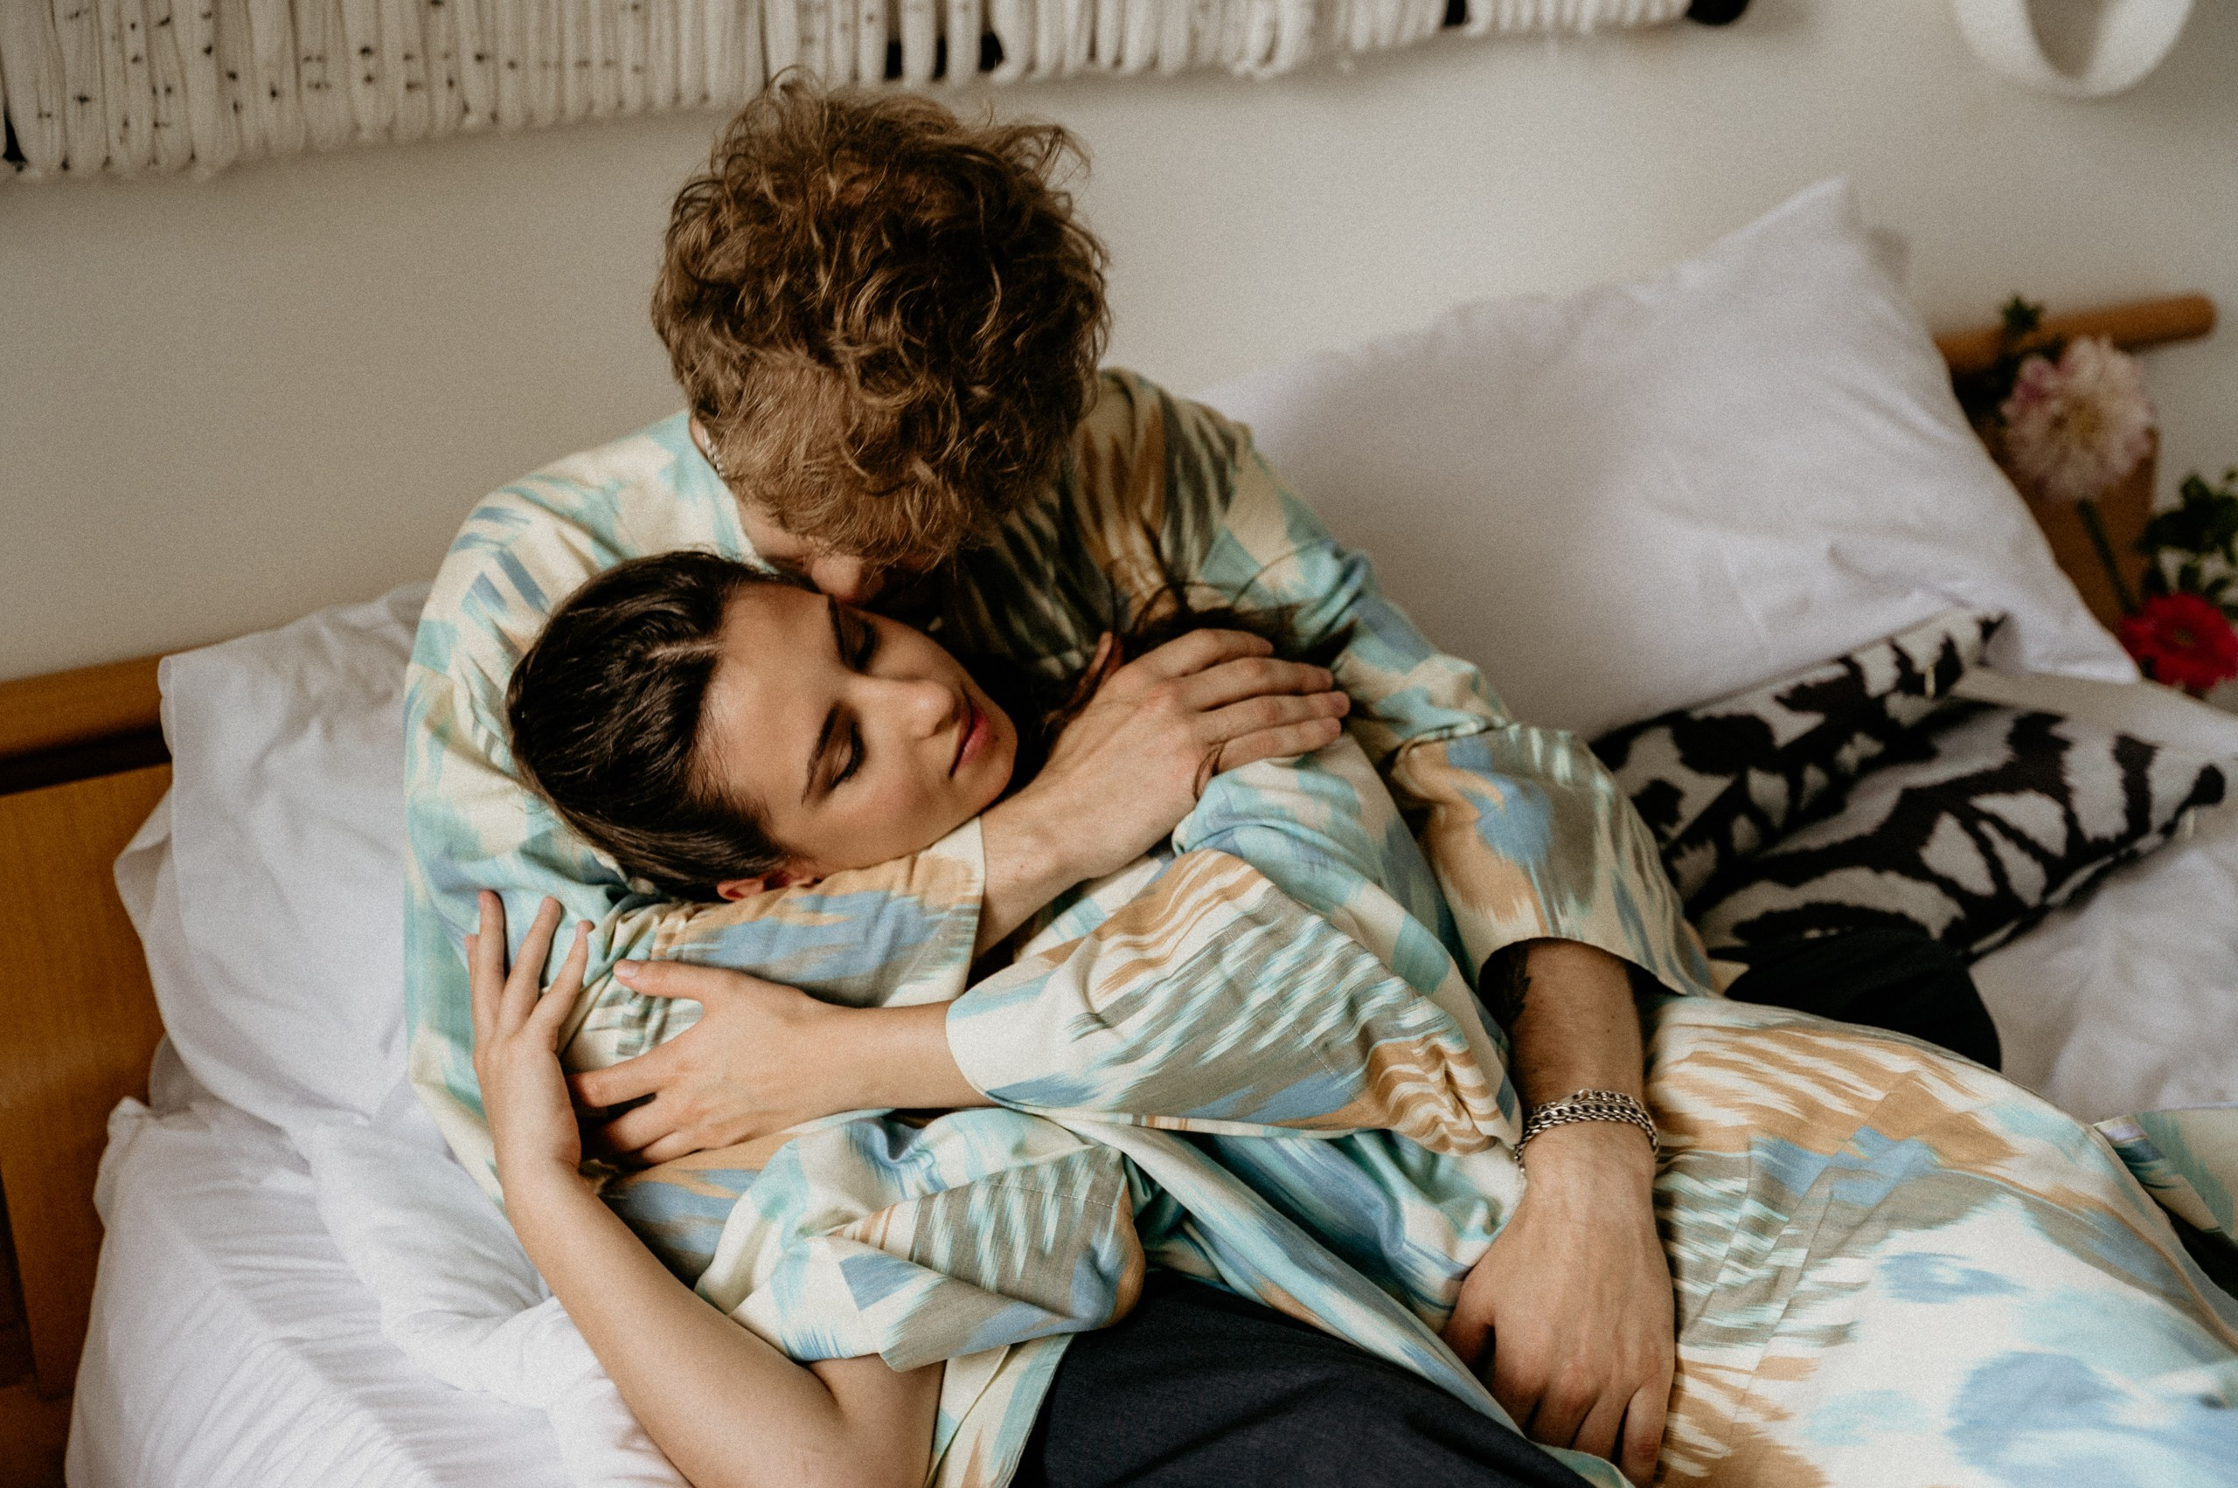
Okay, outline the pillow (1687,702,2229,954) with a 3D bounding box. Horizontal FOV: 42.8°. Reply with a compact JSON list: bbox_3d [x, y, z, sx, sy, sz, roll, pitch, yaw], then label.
[{"bbox_3d":[0.499,0.025,1.830,0.280,0.120,0.410,33,36,32],"label":"pillow"}]

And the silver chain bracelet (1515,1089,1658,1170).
[{"bbox_3d":[0.228,0.189,1.385,0.067,0.052,0.025,-3,52,7],"label":"silver chain bracelet"}]

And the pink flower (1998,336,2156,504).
[{"bbox_3d":[0.664,-0.225,1.983,0.108,0.112,0.070,6,8,18],"label":"pink flower"}]

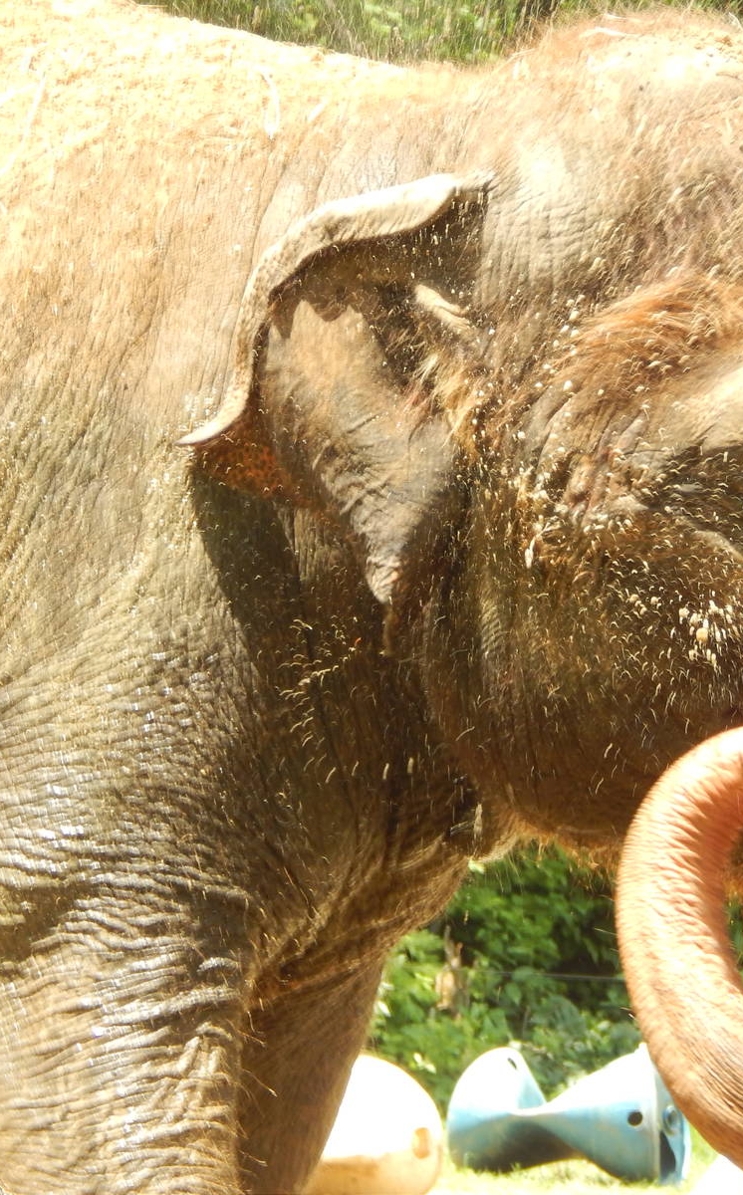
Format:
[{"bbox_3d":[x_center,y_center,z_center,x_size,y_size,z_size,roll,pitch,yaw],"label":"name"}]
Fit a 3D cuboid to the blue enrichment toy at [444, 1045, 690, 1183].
[{"bbox_3d":[0.777,2.051,46.000,0.870,0.540,0.540,0,-1,15],"label":"blue enrichment toy"}]

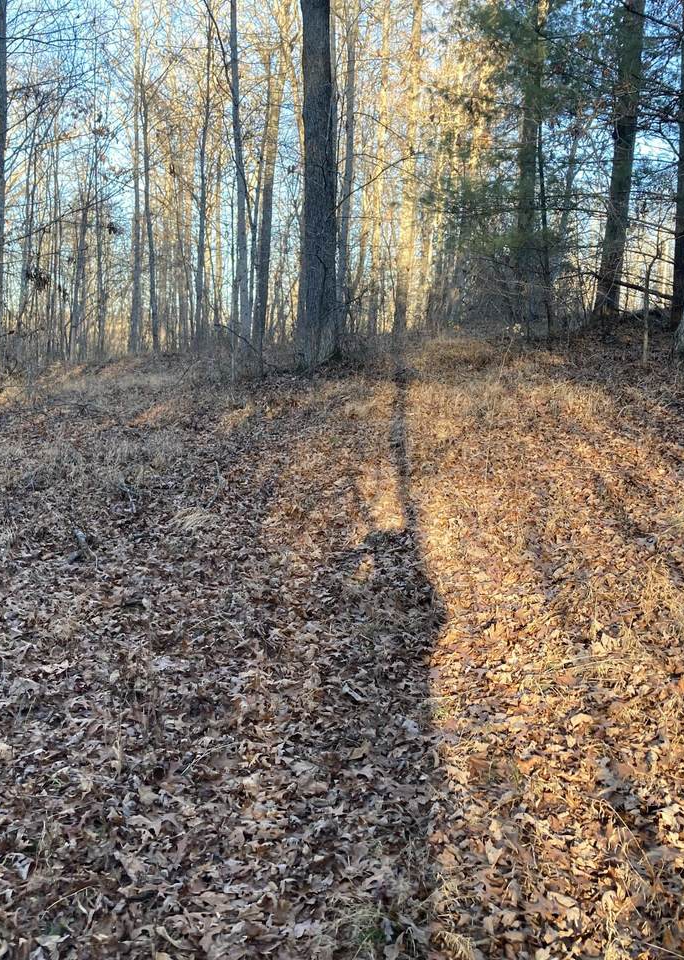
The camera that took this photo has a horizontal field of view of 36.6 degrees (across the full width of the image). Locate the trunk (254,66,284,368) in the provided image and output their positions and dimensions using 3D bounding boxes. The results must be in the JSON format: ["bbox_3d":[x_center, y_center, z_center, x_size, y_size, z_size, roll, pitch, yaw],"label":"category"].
[{"bbox_3d":[-1.252,-4.505,17.725,0.270,5.040,0.250,5,6,0],"label":"trunk"}]

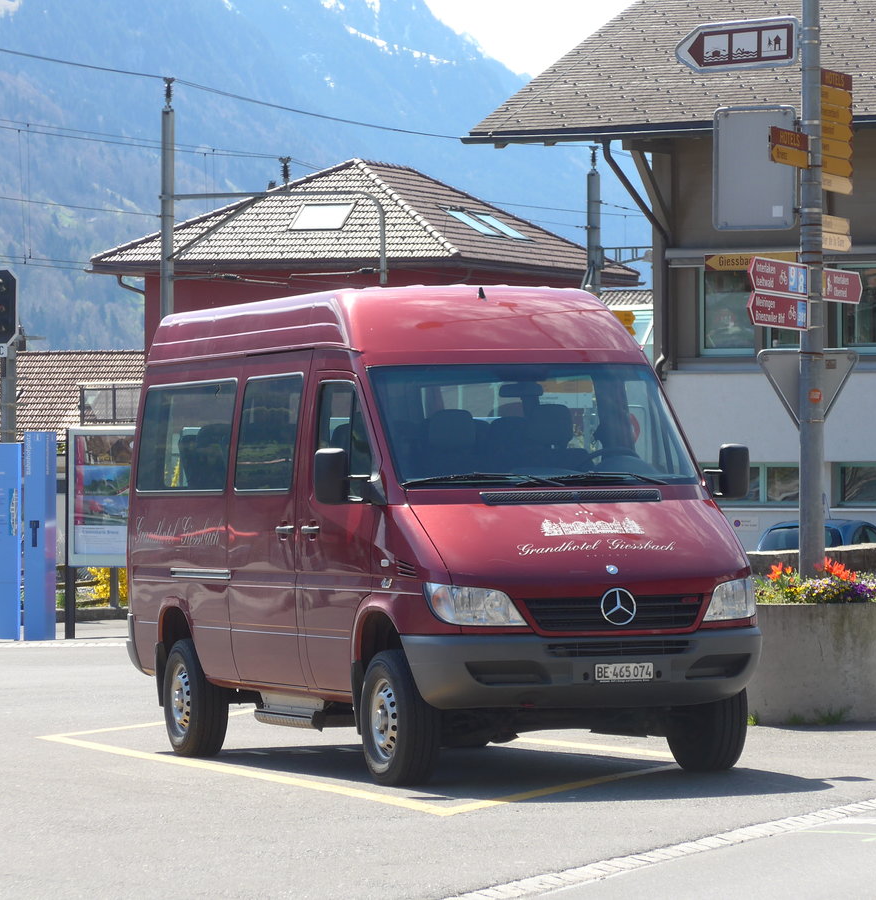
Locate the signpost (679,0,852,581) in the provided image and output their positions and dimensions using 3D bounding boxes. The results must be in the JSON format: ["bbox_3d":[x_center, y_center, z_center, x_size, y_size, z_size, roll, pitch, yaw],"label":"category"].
[{"bbox_3d":[2.136,-1.051,28.700,1.120,3.700,0.800,0,0,12],"label":"signpost"}]

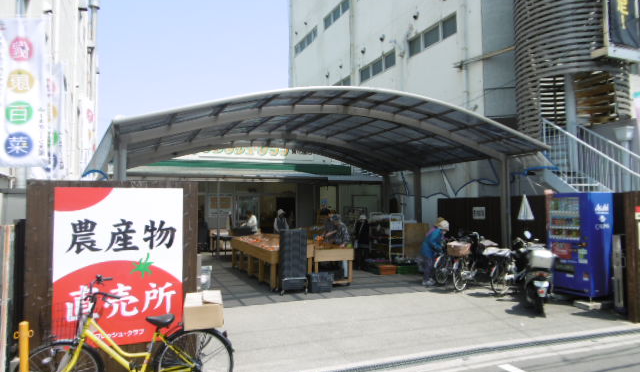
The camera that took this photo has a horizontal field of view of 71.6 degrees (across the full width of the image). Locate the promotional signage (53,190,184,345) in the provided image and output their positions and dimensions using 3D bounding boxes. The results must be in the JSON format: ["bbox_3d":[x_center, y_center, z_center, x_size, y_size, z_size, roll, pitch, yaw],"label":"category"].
[{"bbox_3d":[-1.784,0.718,3.969,1.068,1.403,0.040,1,-3,-20],"label":"promotional signage"}]

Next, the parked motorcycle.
[{"bbox_3d":[3.663,1.496,7.735,0.700,1.160,1.850,-1,-3,12],"label":"parked motorcycle"}]

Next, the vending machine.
[{"bbox_3d":[4.788,1.069,8.163,0.670,1.830,0.880,1,-3,-22],"label":"vending machine"}]

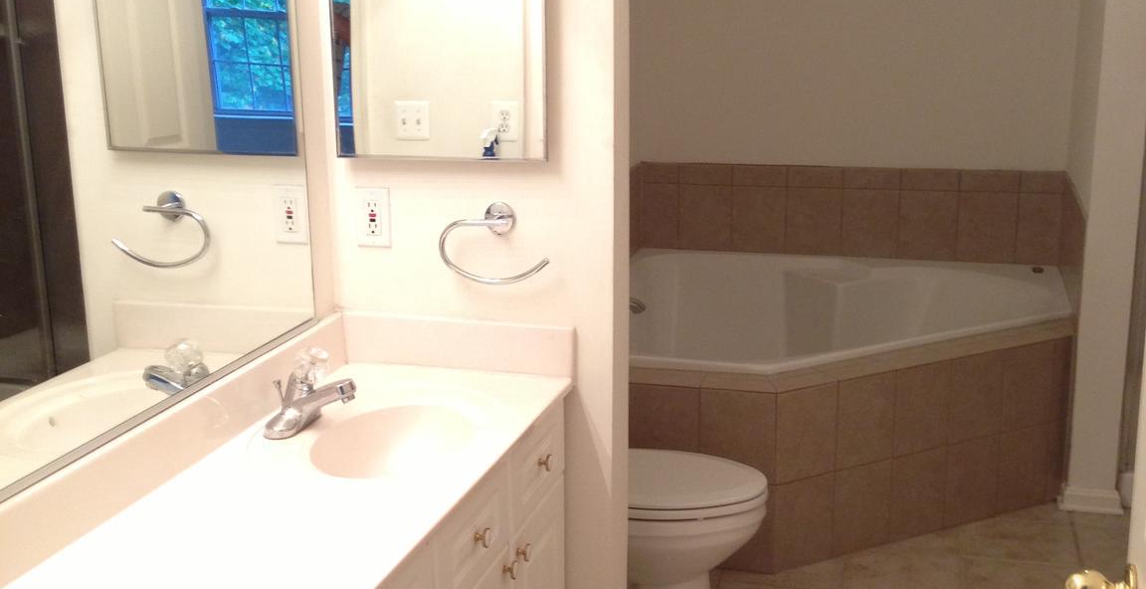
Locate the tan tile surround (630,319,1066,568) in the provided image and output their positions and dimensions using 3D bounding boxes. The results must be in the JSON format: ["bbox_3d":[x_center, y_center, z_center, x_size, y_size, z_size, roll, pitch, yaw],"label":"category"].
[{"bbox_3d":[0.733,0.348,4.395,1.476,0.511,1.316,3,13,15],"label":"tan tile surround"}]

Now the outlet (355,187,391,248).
[{"bbox_3d":[-0.389,-0.148,2.829,0.071,0.115,0.010,3,13,15],"label":"outlet"}]

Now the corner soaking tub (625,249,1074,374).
[{"bbox_3d":[0.788,0.268,4.557,1.432,0.480,1.469,3,13,15],"label":"corner soaking tub"}]

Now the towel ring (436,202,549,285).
[{"bbox_3d":[-0.144,-0.095,2.751,0.217,0.152,0.055,3,13,15],"label":"towel ring"}]

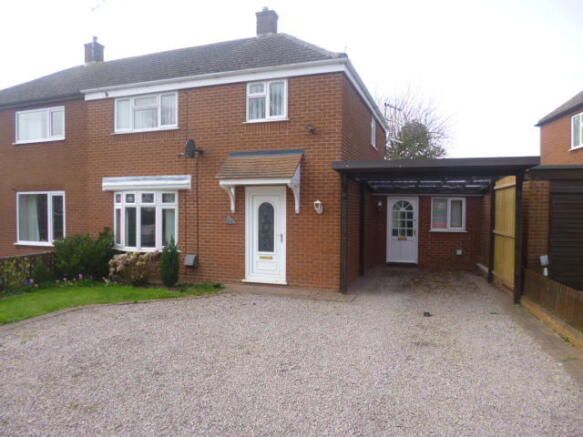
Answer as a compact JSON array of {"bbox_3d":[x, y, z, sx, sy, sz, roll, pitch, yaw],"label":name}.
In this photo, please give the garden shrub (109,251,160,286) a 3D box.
[{"bbox_3d":[-3.673,1.140,9.456,1.200,0.760,0.780,0,-1,18],"label":"garden shrub"}]

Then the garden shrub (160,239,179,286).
[{"bbox_3d":[-2.826,1.019,9.362,0.430,1.120,0.430,1,2,20],"label":"garden shrub"}]

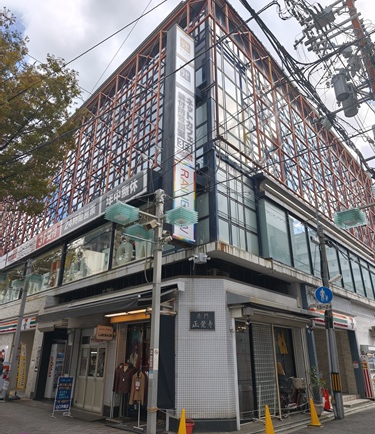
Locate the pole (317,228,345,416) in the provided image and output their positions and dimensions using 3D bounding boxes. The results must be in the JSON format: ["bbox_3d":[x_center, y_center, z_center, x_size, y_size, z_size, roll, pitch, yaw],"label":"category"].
[{"bbox_3d":[4.753,3.148,11.116,0.267,6.250,0.267,-16,-31,40],"label":"pole"}]

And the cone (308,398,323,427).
[{"bbox_3d":[3.411,5.267,9.009,0.376,0.673,0.376,21,-31,-40],"label":"cone"}]

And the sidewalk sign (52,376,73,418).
[{"bbox_3d":[-3.750,5.512,10.234,0.515,1.119,0.446,17,-28,-34],"label":"sidewalk sign"}]

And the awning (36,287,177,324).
[{"bbox_3d":[-3.435,3.200,11.711,0.742,0.495,8.613,21,-31,-40],"label":"awning"}]

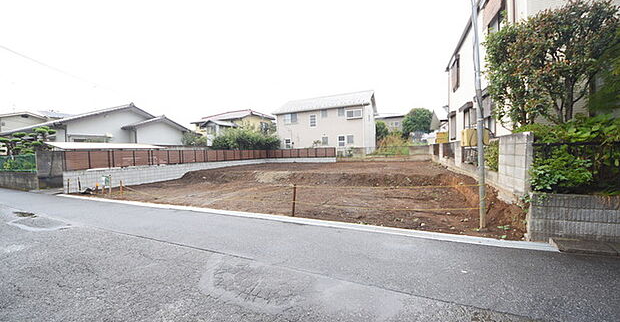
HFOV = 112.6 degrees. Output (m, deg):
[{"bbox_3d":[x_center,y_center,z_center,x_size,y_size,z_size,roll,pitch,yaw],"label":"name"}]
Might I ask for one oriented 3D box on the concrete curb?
[{"bbox_3d":[-3.920,1.430,6.300,16.300,0.110,0.220,-1,2,22],"label":"concrete curb"}]

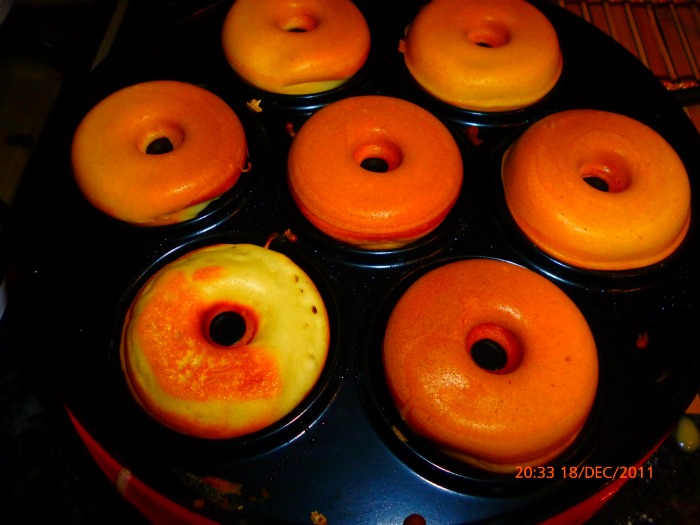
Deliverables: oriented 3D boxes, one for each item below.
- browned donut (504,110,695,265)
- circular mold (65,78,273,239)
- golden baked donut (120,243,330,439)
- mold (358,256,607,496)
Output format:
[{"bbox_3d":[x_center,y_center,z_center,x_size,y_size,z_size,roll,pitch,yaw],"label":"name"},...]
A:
[{"bbox_3d":[0.099,-0.030,0.230,0.073,0.028,0.073,1,60,-1],"label":"browned donut"},{"bbox_3d":[-0.080,-0.044,0.250,0.086,0.019,0.086,1,60,-1],"label":"circular mold"},{"bbox_3d":[-0.043,0.025,0.201,0.073,0.028,0.073,1,60,-1],"label":"golden baked donut"},{"bbox_3d":[0.046,0.040,0.204,0.086,0.019,0.086,1,60,-1],"label":"mold"}]

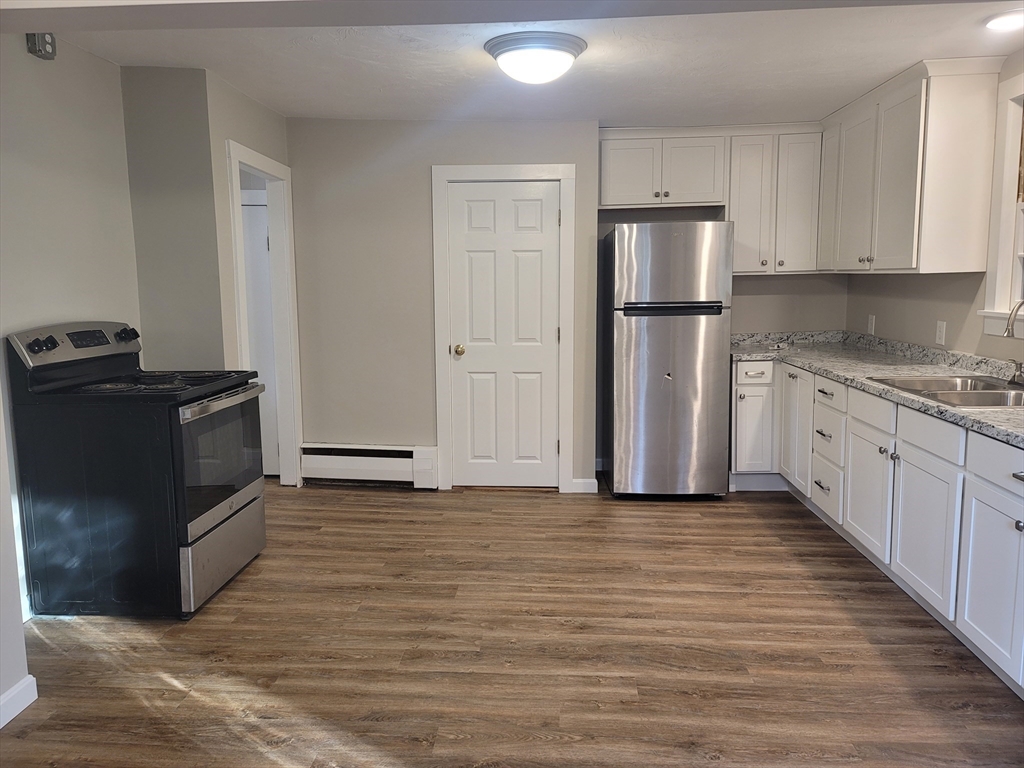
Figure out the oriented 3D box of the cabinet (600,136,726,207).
[{"bbox_3d":[1.011,-1.419,5.057,0.835,0.465,0.330,0,7,4],"label":"cabinet"}]

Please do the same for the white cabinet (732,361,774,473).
[{"bbox_3d":[1.587,0.186,5.078,0.265,0.735,0.610,0,7,4],"label":"white cabinet"}]

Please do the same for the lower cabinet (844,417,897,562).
[{"bbox_3d":[1.937,0.478,3.395,0.598,0.545,0.528,0,7,4],"label":"lower cabinet"}]

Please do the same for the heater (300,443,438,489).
[{"bbox_3d":[-0.955,0.562,4.994,0.923,0.295,0.075,0,7,4],"label":"heater"}]

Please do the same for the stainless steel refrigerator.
[{"bbox_3d":[1.022,-0.163,4.974,0.730,1.735,0.730,0,7,4],"label":"stainless steel refrigerator"}]

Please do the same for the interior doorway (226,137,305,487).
[{"bbox_3d":[-1.522,-0.294,4.555,0.135,2.160,0.903,0,7,4],"label":"interior doorway"}]

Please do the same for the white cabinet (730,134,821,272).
[{"bbox_3d":[1.739,-1.197,5.037,0.590,0.915,0.330,0,7,4],"label":"white cabinet"}]

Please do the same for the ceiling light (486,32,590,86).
[{"bbox_3d":[0.102,-1.363,3.185,0.440,0.160,0.440,0,7,4],"label":"ceiling light"}]

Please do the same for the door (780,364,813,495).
[{"bbox_3d":[1.725,0.258,4.460,0.035,0.710,0.617,0,7,4],"label":"door"}]

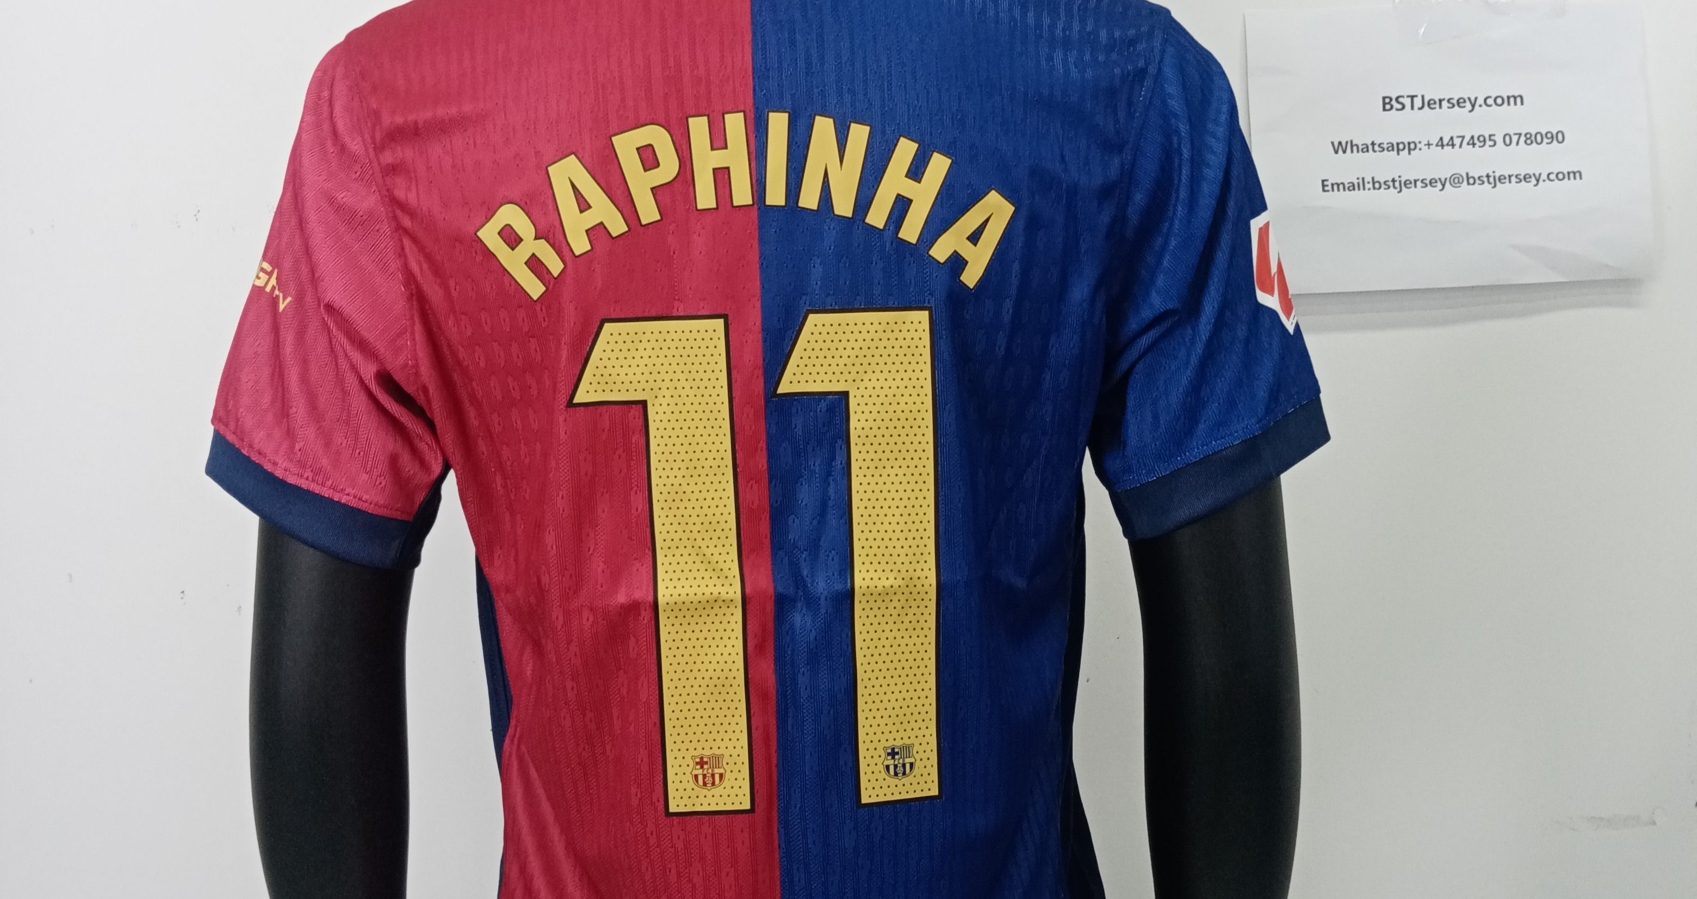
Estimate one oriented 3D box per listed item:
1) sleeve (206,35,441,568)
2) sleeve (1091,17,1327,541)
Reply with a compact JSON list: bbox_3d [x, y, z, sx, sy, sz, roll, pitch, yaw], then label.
[{"bbox_3d":[-0.291,-0.079,0.945,0.136,0.285,0.150,-1,3,0],"label":"sleeve"},{"bbox_3d":[0.199,-0.094,0.940,0.136,0.285,0.150,-1,3,0],"label":"sleeve"}]

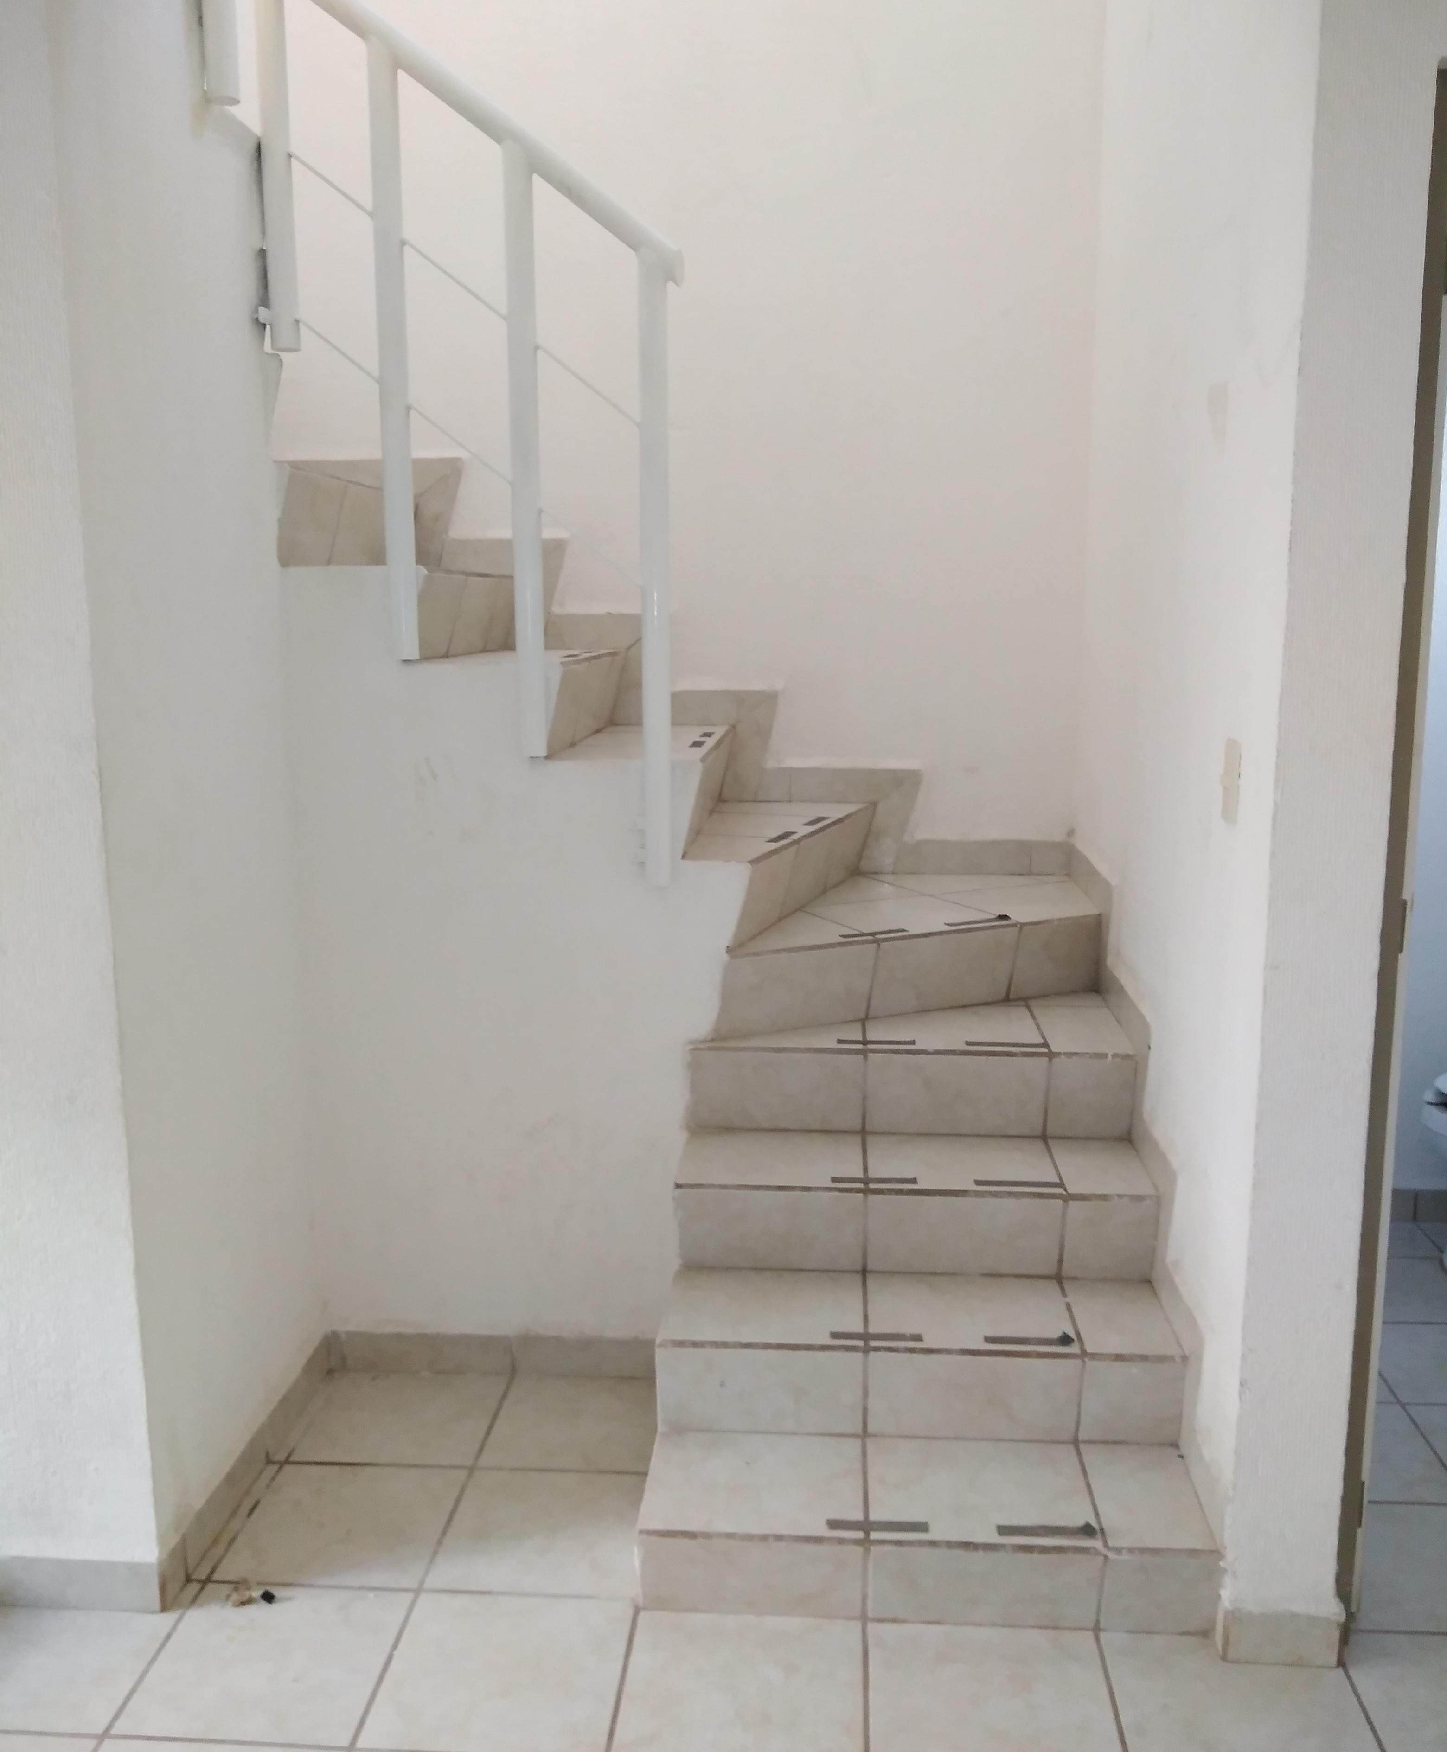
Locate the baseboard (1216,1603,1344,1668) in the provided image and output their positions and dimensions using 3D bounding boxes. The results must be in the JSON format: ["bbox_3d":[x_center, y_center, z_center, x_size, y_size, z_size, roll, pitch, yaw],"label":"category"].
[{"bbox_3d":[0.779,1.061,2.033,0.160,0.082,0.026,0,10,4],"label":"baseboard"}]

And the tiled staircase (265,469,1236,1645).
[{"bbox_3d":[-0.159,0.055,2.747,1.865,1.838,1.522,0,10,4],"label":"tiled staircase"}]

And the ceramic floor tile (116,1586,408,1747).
[{"bbox_3d":[-0.635,1.114,2.055,0.328,0.012,0.315,0,10,4],"label":"ceramic floor tile"}]

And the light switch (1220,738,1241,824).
[{"bbox_3d":[0.732,-0.136,2.084,0.017,0.117,0.077,1,8,6],"label":"light switch"}]

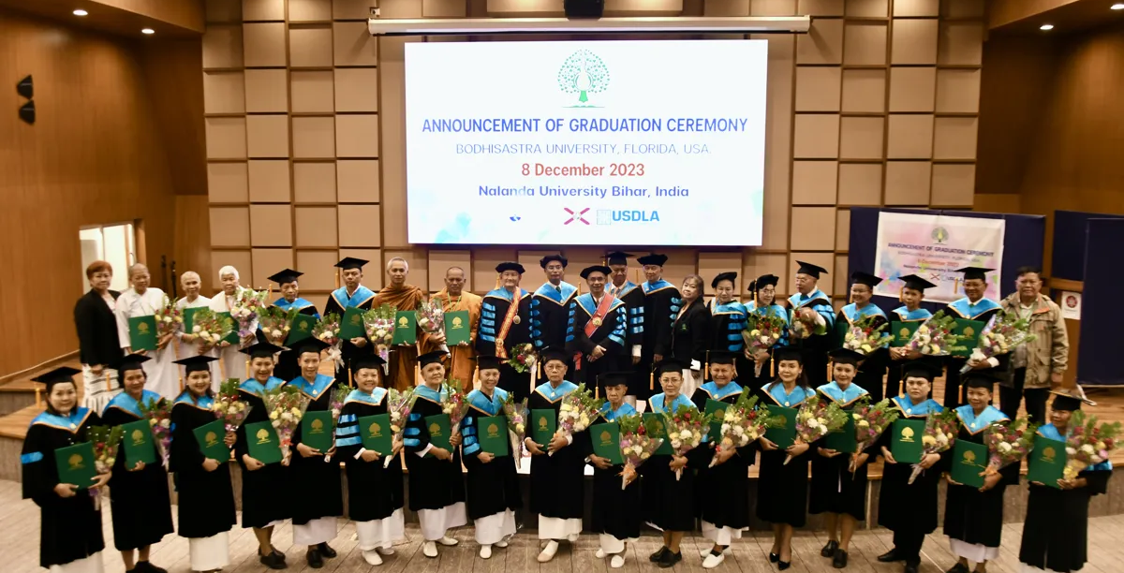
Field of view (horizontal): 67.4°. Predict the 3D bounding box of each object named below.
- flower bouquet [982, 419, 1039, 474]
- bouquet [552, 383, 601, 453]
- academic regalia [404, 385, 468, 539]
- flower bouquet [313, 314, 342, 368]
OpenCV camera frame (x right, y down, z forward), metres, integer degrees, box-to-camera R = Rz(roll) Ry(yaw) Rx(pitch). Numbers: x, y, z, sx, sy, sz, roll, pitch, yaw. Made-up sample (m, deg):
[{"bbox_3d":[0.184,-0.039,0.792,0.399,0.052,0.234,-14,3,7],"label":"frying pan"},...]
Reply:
[{"bbox_3d":[3.121,1.119,5.870,0.320,0.440,0.250,21,19,20],"label":"flower bouquet"},{"bbox_3d":[0.089,1.015,6.386,0.290,0.552,0.220,28,0,-3],"label":"bouquet"},{"bbox_3d":[-0.996,1.387,6.665,0.500,1.236,0.380,-3,8,-28],"label":"academic regalia"},{"bbox_3d":[-2.112,0.496,7.633,0.270,0.480,0.220,-12,9,-4],"label":"flower bouquet"}]

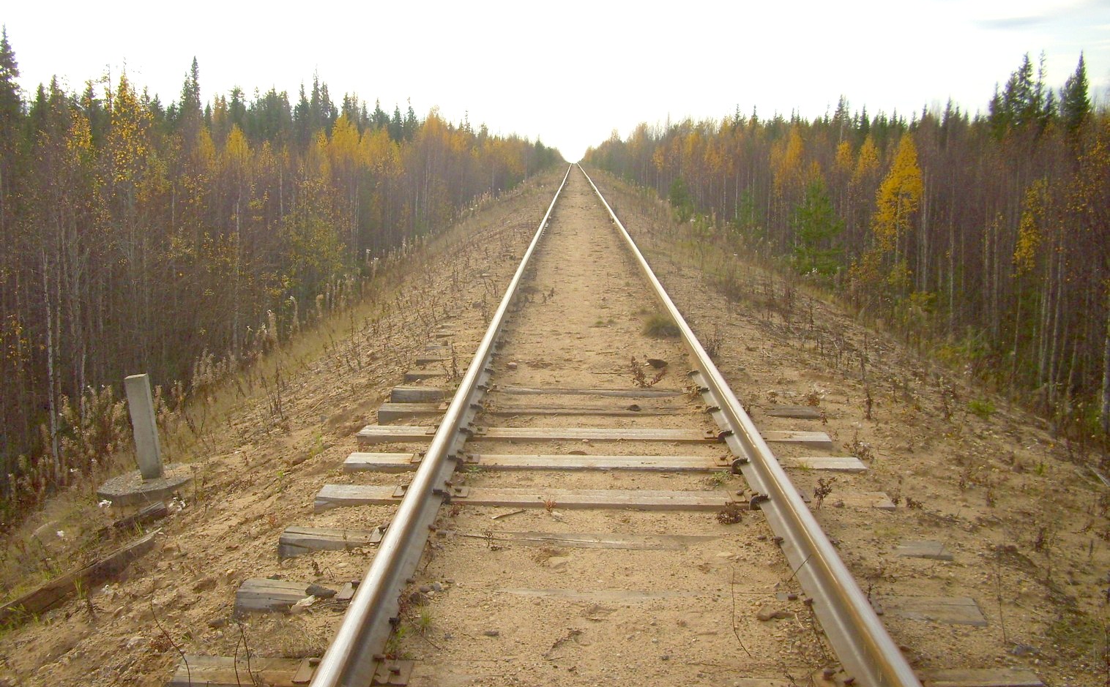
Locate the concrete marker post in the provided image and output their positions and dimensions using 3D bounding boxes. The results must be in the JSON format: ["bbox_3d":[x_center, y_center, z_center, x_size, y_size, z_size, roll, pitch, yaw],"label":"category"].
[{"bbox_3d":[-2.812,0.568,7.475,0.132,0.716,0.110,-5,12,-6],"label":"concrete marker post"}]

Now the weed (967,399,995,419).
[{"bbox_3d":[3.233,0.496,8.247,0.175,0.130,0.160,1,10,1],"label":"weed"}]

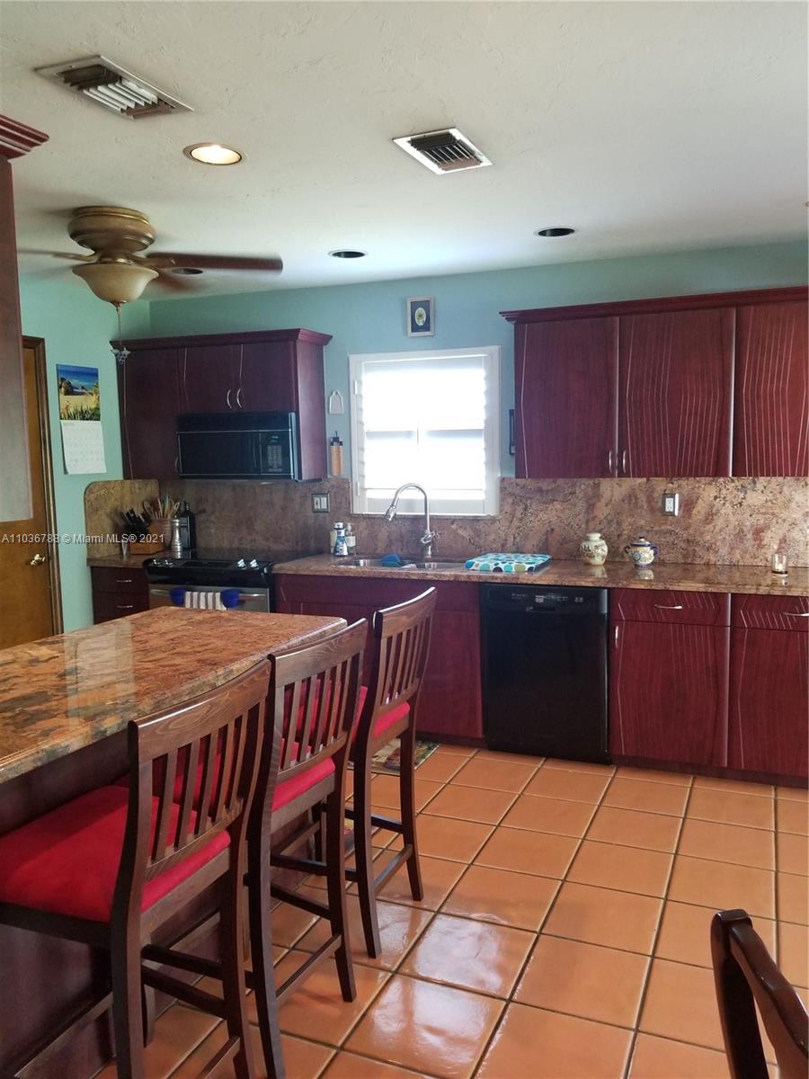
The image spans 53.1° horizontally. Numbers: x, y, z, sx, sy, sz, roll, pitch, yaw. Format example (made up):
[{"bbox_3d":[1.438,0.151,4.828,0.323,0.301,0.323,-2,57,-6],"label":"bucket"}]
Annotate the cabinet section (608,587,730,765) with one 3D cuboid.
[{"bbox_3d":[1.264,0.572,3.829,0.499,0.760,0.610,1,6,21],"label":"cabinet section"}]

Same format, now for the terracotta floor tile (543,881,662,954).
[{"bbox_3d":[0.631,1.195,2.553,0.324,0.015,0.324,1,6,24],"label":"terracotta floor tile"}]

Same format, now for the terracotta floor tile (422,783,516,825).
[{"bbox_3d":[0.287,1.113,3.406,0.323,0.012,0.323,1,6,24],"label":"terracotta floor tile"}]

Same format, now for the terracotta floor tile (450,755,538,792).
[{"bbox_3d":[0.419,1.093,3.735,0.324,0.015,0.324,1,6,24],"label":"terracotta floor tile"}]

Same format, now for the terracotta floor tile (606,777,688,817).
[{"bbox_3d":[1.022,1.093,3.436,0.320,0.012,0.320,1,6,24],"label":"terracotta floor tile"}]

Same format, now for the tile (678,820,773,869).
[{"bbox_3d":[1.204,1.140,3.029,0.324,0.015,0.324,1,6,24],"label":"tile"}]

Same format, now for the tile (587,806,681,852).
[{"bbox_3d":[0.890,1.123,3.135,0.320,0.012,0.320,1,6,24],"label":"tile"}]

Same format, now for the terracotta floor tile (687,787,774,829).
[{"bbox_3d":[1.324,1.100,3.303,0.320,0.012,0.320,1,6,24],"label":"terracotta floor tile"}]

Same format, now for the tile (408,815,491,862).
[{"bbox_3d":[0.154,1.144,3.105,0.323,0.012,0.323,1,6,24],"label":"tile"}]

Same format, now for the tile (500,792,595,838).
[{"bbox_3d":[0.590,1.118,3.272,0.323,0.012,0.323,1,6,24],"label":"tile"}]

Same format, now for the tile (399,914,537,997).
[{"bbox_3d":[0.192,1.219,2.382,0.324,0.015,0.324,1,6,24],"label":"tile"}]

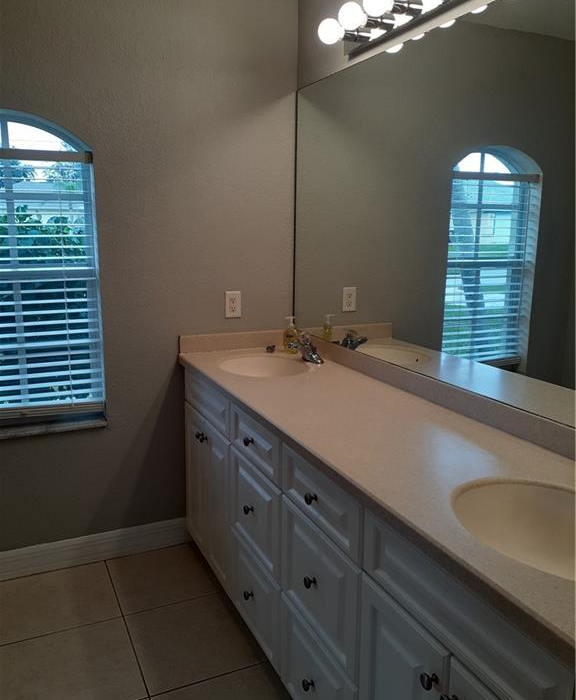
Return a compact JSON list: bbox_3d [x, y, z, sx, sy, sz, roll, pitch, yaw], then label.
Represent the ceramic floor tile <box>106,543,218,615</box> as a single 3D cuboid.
[{"bbox_3d":[-0.526,0.975,2.601,0.445,0.010,0.447,-4,12,-25],"label":"ceramic floor tile"}]

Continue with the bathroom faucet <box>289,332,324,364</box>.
[{"bbox_3d":[0.073,-0.007,2.560,0.160,0.118,0.150,-4,12,-25],"label":"bathroom faucet"}]

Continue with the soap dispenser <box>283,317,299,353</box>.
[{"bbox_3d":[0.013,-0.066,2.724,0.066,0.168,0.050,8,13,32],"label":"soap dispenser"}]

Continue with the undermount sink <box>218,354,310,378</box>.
[{"bbox_3d":[-0.102,0.135,2.494,0.350,0.145,0.405,-4,12,-25],"label":"undermount sink"}]

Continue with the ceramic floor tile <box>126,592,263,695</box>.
[{"bbox_3d":[-0.336,1.058,2.204,0.447,0.010,0.447,-4,12,-25],"label":"ceramic floor tile"}]

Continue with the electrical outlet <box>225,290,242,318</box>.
[{"bbox_3d":[-0.247,-0.208,2.743,0.073,0.118,0.008,-4,12,-25],"label":"electrical outlet"}]

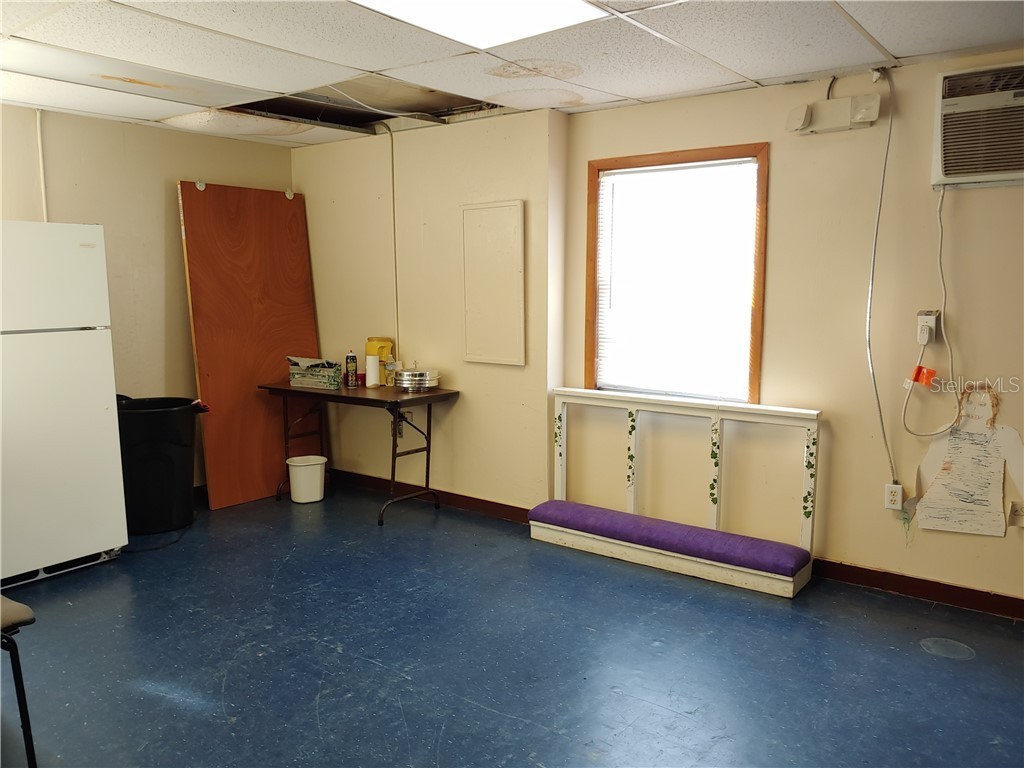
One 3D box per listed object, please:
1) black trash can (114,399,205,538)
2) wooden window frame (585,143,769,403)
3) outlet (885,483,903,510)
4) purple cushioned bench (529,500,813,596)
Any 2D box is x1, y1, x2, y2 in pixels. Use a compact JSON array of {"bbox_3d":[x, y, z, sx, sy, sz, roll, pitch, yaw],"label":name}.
[{"bbox_3d":[-2.119,0.471,4.338,0.560,0.710,0.560,-5,10,-26],"label":"black trash can"},{"bbox_3d":[0.823,-0.546,3.880,1.000,1.300,0.050,6,11,35],"label":"wooden window frame"},{"bbox_3d":[1.749,0.520,3.390,0.071,0.116,0.020,6,11,35],"label":"outlet"},{"bbox_3d":[0.780,0.820,3.886,1.455,0.192,0.285,6,11,35],"label":"purple cushioned bench"}]

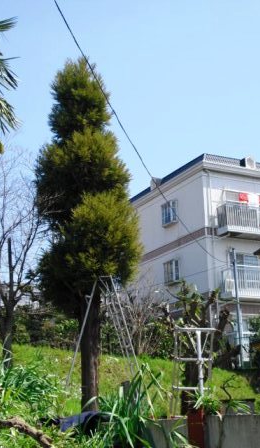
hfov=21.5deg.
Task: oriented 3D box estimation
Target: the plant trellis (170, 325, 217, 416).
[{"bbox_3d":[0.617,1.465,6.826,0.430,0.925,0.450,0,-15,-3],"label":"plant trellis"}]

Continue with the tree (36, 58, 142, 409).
[{"bbox_3d":[-0.762,-0.036,12.893,1.950,6.872,1.900,-1,-16,0],"label":"tree"}]

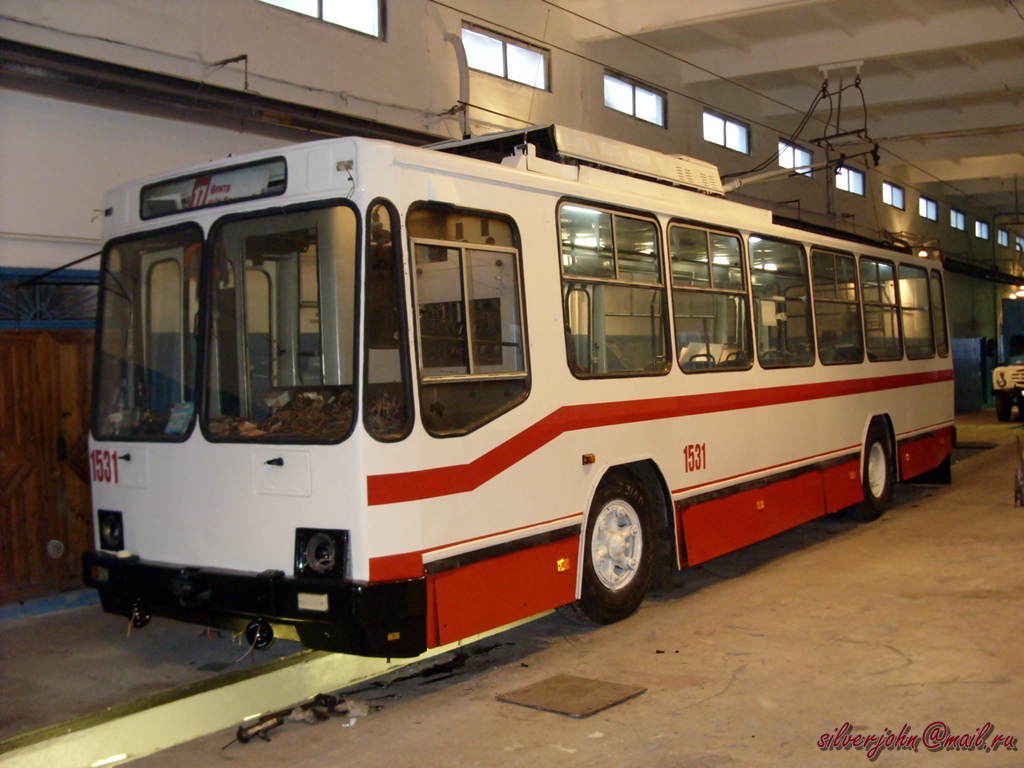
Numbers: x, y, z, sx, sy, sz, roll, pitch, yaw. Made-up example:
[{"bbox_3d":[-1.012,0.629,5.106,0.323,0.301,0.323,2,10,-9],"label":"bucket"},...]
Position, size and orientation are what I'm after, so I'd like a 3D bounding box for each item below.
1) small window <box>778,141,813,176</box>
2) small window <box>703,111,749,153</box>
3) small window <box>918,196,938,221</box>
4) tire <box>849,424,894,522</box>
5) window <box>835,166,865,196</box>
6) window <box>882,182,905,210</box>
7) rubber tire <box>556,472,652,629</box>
[{"bbox_3d":[5.312,-4.173,21.006,0.120,0.460,1.700,-2,1,35],"label":"small window"},{"bbox_3d":[3.510,-4.090,18.403,0.120,0.460,1.700,-2,1,35],"label":"small window"},{"bbox_3d":[10.627,-4.439,28.687,0.120,0.460,1.700,-2,1,35],"label":"small window"},{"bbox_3d":[3.914,0.897,12.548,0.310,1.050,1.050,-2,1,35],"label":"tire"},{"bbox_3d":[7.098,-4.249,23.587,0.120,0.460,1.700,-2,1,35],"label":"window"},{"bbox_3d":[8.884,-4.372,26.169,0.120,0.460,1.700,-2,1,35],"label":"window"},{"bbox_3d":[0.594,1.097,7.752,0.290,1.050,1.050,-2,1,35],"label":"rubber tire"}]

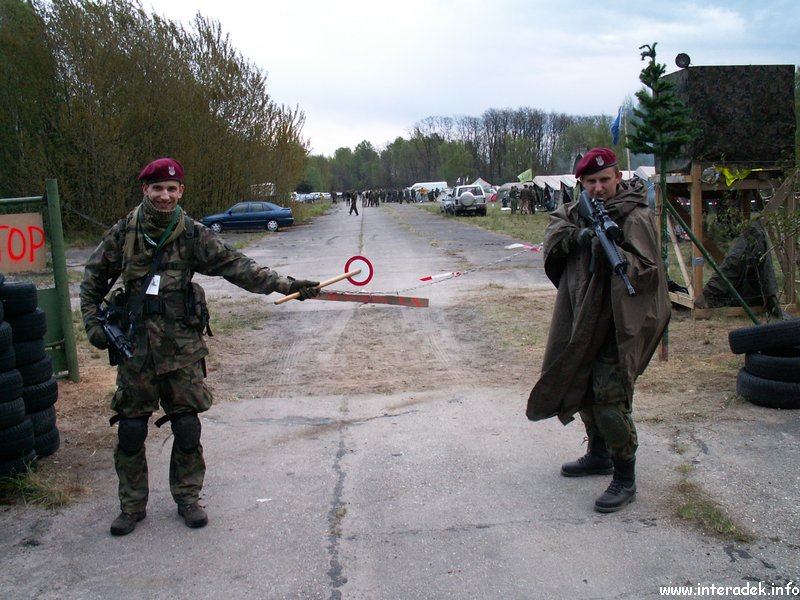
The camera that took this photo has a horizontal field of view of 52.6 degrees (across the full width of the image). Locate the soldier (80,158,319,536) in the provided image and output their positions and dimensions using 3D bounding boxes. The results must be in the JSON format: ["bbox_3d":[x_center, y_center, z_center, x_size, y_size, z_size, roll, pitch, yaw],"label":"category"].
[{"bbox_3d":[-0.975,0.220,3.991,1.130,1.830,0.550,-3,8,-9],"label":"soldier"}]

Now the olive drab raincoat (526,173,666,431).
[{"bbox_3d":[1.063,0.002,4.290,0.730,1.250,0.550,2,8,21],"label":"olive drab raincoat"}]

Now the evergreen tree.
[{"bbox_3d":[2.466,-0.902,7.600,0.620,2.920,0.600,0,8,11],"label":"evergreen tree"}]

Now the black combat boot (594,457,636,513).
[{"bbox_3d":[1.137,0.947,4.234,0.115,0.220,0.305,4,10,37],"label":"black combat boot"}]

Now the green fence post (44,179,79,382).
[{"bbox_3d":[-3.015,-0.165,7.260,0.105,1.817,0.105,-5,8,-11],"label":"green fence post"}]

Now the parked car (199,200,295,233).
[{"bbox_3d":[-6.938,-3.785,36.800,4.150,1.410,1.660,-2,8,-5],"label":"parked car"}]

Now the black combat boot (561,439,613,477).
[{"bbox_3d":[1.096,0.888,4.676,0.305,0.220,0.115,-3,8,-8],"label":"black combat boot"}]

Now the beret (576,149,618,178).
[{"bbox_3d":[1.014,-0.702,4.196,0.215,0.145,0.250,1,8,18],"label":"beret"}]

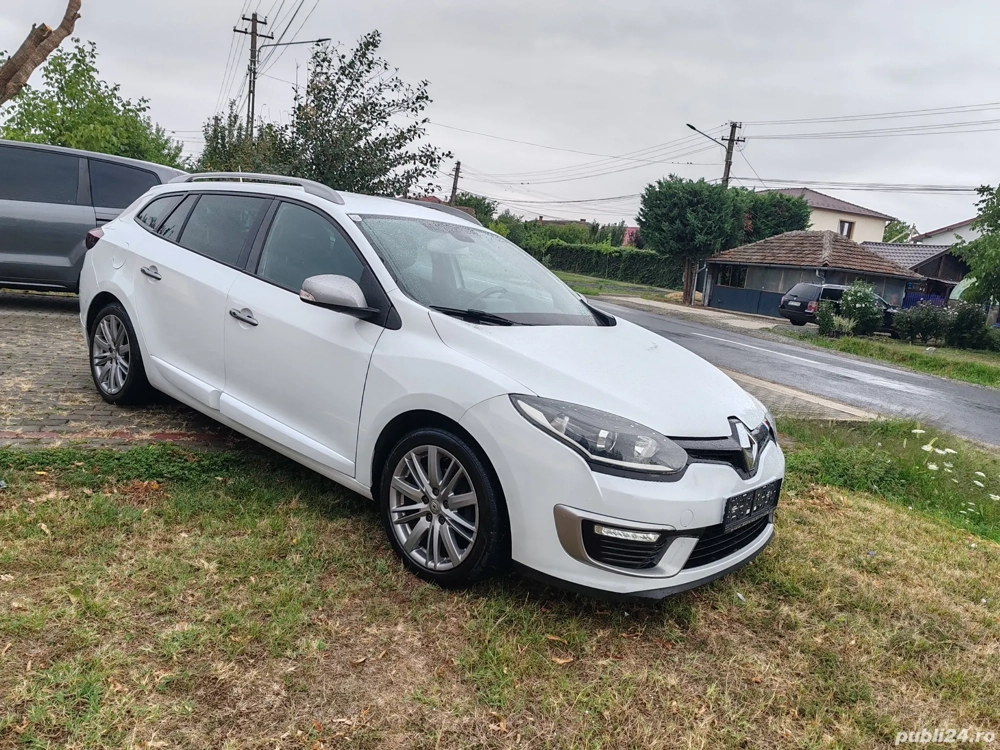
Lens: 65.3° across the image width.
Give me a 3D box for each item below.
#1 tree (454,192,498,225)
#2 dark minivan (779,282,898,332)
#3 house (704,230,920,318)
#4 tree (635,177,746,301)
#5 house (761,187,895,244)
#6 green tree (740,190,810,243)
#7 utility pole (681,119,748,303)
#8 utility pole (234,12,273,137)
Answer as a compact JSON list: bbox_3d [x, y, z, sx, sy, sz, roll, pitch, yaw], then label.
[{"bbox_3d":[-2.017,-10.827,58.993,4.000,5.832,4.000,5,9,0],"label":"tree"},{"bbox_3d":[11.930,-2.210,26.540,4.670,1.490,1.760,2,10,-19],"label":"dark minivan"},{"bbox_3d":[13.001,-4.245,33.084,5.089,3.608,7.263,1,10,-22],"label":"house"},{"bbox_3d":[8.922,-6.169,36.009,4.800,5.765,4.800,1,10,-24],"label":"tree"},{"bbox_3d":[18.603,-8.615,52.148,7.856,7.416,11.227,1,10,-23],"label":"house"},{"bbox_3d":[14.070,-6.258,39.103,3.800,5.865,3.800,1,10,-24],"label":"green tree"},{"bbox_3d":[9.920,-7.667,36.939,2.900,8.595,0.450,1,10,-24],"label":"utility pole"},{"bbox_3d":[-8.569,-7.852,26.715,1.450,8.573,0.400,-2,11,-36],"label":"utility pole"}]

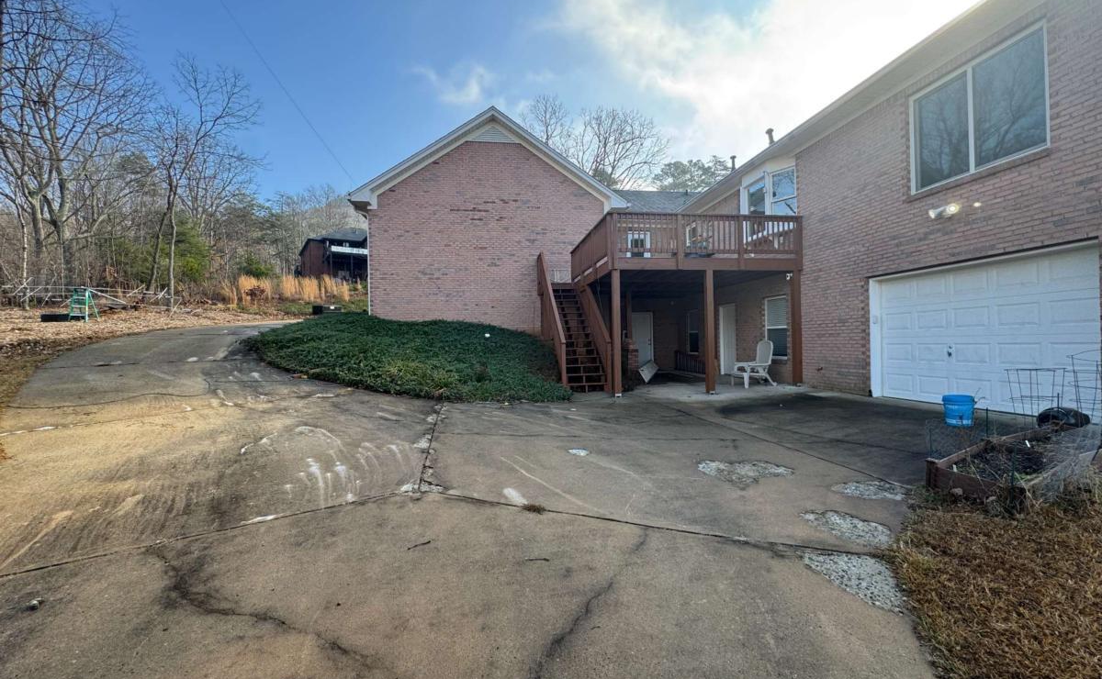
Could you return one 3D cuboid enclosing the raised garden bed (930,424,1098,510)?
[{"bbox_3d":[4.290,1.100,3.950,2.300,0.250,0.650,-1,0,-28],"label":"raised garden bed"}]

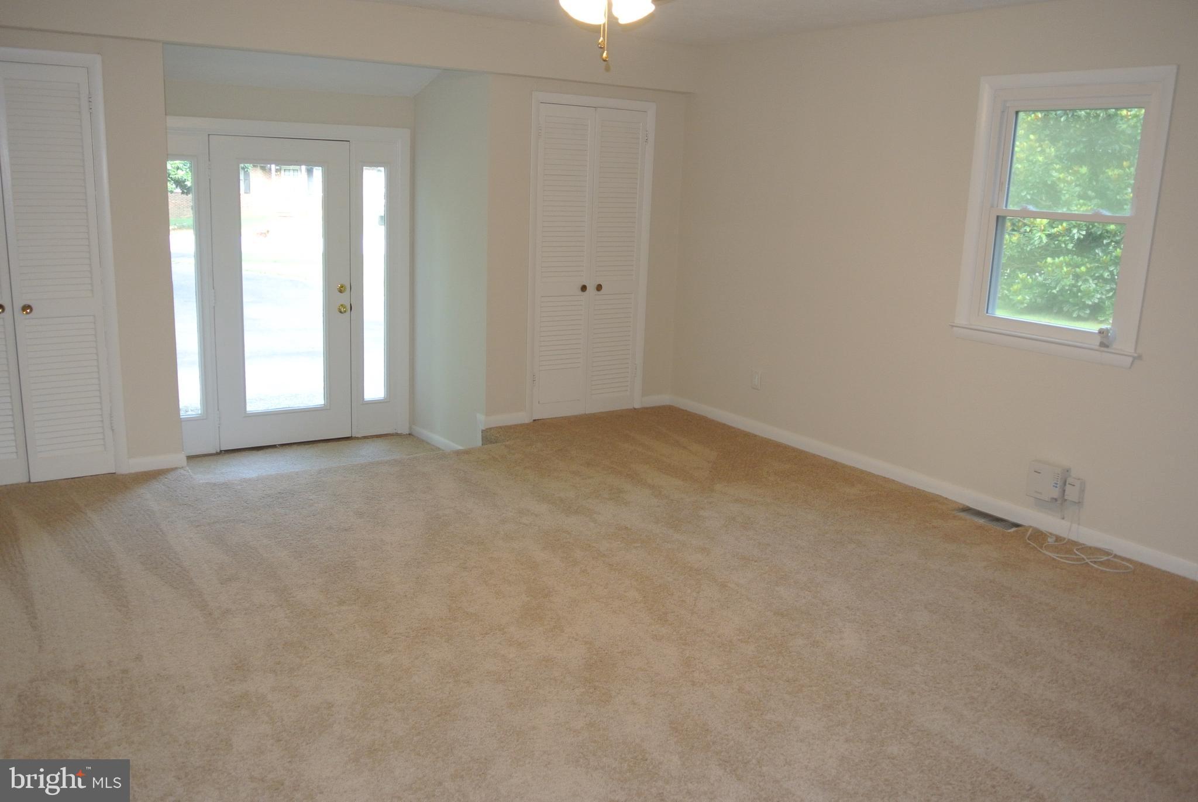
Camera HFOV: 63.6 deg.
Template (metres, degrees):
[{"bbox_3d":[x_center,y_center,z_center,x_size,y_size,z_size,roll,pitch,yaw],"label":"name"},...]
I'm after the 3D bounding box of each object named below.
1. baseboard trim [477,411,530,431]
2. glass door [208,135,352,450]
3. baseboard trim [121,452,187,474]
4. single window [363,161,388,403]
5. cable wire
[{"bbox_3d":[-0.602,0.120,6.248,0.325,0.082,0.022,-7,16,-34],"label":"baseboard trim"},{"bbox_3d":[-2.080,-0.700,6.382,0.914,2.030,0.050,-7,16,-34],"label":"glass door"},{"bbox_3d":[-2.315,0.325,5.067,0.310,0.082,0.020,-7,16,-34],"label":"baseboard trim"},{"bbox_3d":[-1.572,-0.798,6.723,0.185,1.640,0.045,-7,16,-34],"label":"single window"},{"bbox_3d":[2.182,0.609,4.424,0.290,0.160,0.560,-7,16,-34],"label":"cable wire"}]

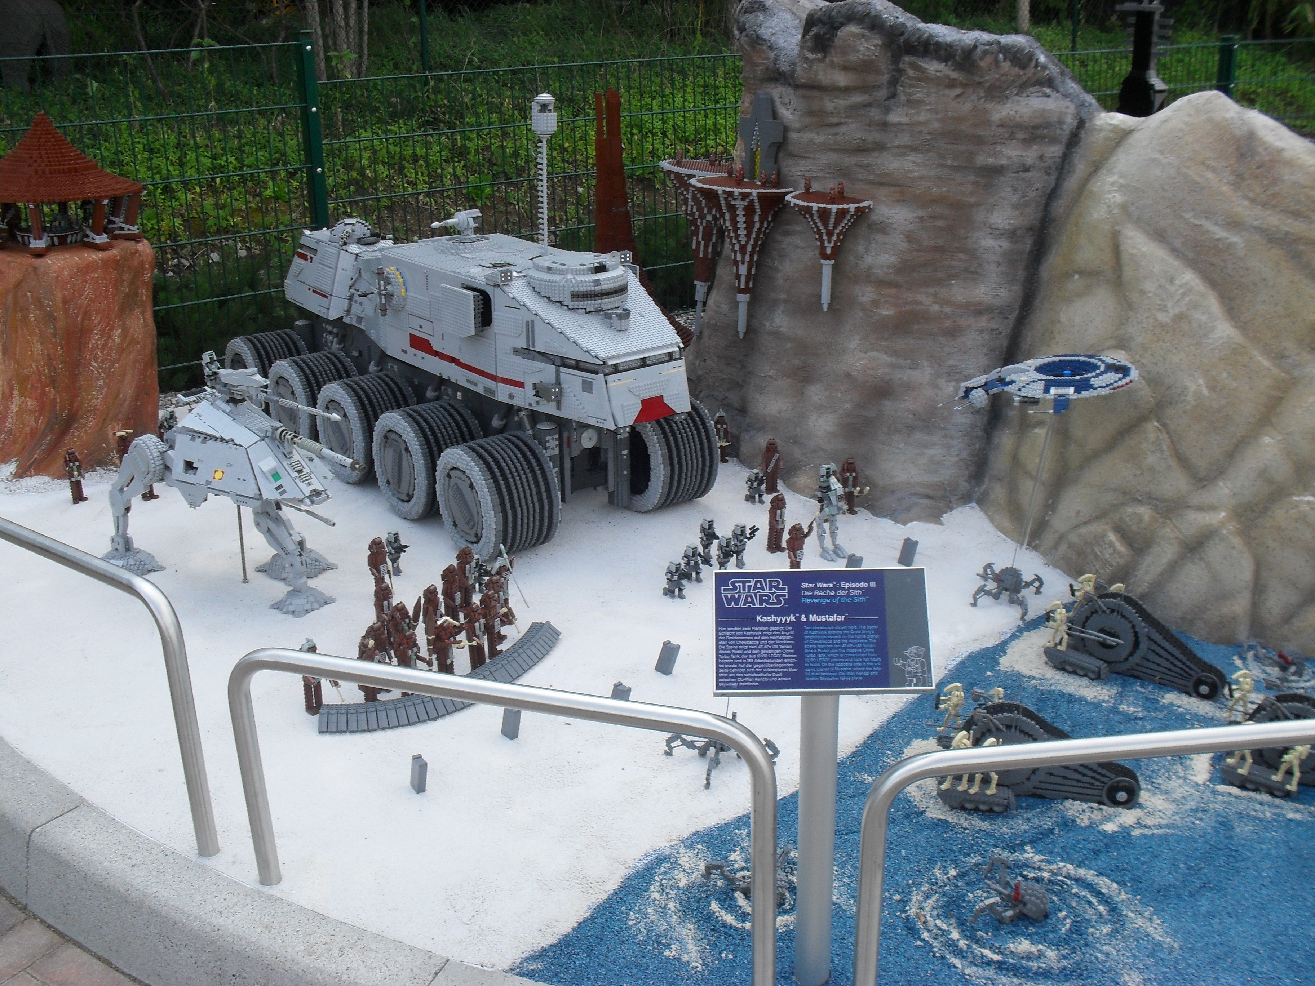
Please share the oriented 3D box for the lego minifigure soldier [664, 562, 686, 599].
[{"bbox_3d":[0.039,0.188,2.876,0.058,0.079,0.041,18,28,39],"label":"lego minifigure soldier"}]

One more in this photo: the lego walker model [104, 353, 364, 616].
[{"bbox_3d":[-0.897,-0.042,2.880,0.840,0.540,0.345,15,27,35],"label":"lego walker model"}]

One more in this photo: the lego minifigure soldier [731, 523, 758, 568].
[{"bbox_3d":[0.195,0.118,2.993,0.042,0.106,0.050,-20,27,-40],"label":"lego minifigure soldier"}]

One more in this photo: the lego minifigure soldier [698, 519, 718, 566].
[{"bbox_3d":[0.121,0.106,3.050,0.041,0.099,0.050,-19,28,-38],"label":"lego minifigure soldier"}]

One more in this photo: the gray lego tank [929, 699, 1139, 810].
[{"bbox_3d":[0.627,0.415,2.182,0.305,0.157,0.183,4,22,13],"label":"gray lego tank"}]

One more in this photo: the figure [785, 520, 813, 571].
[{"bbox_3d":[0.312,0.129,2.926,0.060,0.140,0.051,-14,25,-29],"label":"figure"}]

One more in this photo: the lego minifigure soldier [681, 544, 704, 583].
[{"bbox_3d":[0.080,0.159,2.946,0.058,0.080,0.041,18,29,40],"label":"lego minifigure soldier"}]

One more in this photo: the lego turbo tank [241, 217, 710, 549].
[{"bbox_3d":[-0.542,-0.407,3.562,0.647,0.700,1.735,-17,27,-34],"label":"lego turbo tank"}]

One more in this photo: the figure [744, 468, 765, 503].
[{"bbox_3d":[0.252,-0.017,3.375,0.041,0.081,0.058,-18,27,-36],"label":"figure"}]

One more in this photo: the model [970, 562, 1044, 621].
[{"bbox_3d":[0.747,0.190,2.830,0.137,0.080,0.145,12,25,29],"label":"model"}]

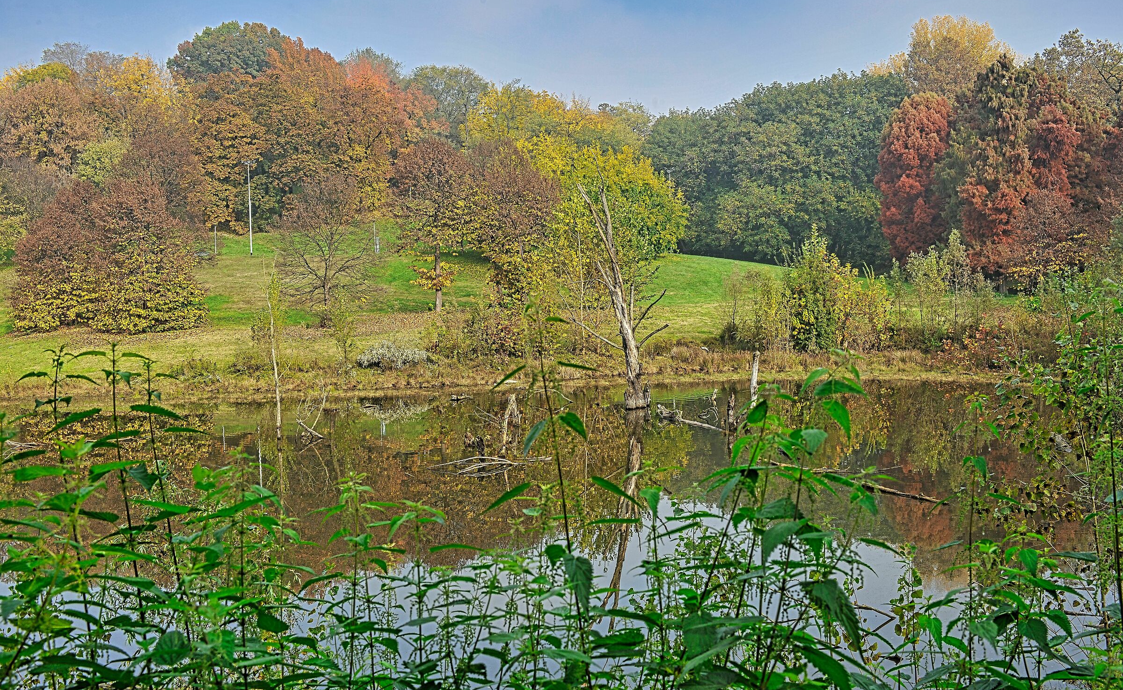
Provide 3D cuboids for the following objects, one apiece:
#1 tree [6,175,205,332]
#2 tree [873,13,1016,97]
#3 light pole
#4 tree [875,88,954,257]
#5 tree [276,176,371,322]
[{"bbox_3d":[-22.499,-4.438,54.312,9.681,7.654,8.300,-1,3,0],"label":"tree"},{"bbox_3d":[43.459,-23.943,124.334,15.200,26.862,13.500,-1,3,0],"label":"tree"},{"bbox_3d":[-24.524,-10.691,85.599,0.950,7.454,0.400,-1,3,0],"label":"light pole"},{"bbox_3d":[27.163,-12.794,84.179,5.954,13.105,5.954,-1,3,0],"label":"tree"},{"bbox_3d":[-11.377,-4.577,52.143,4.523,6.972,4.523,-1,3,0],"label":"tree"}]

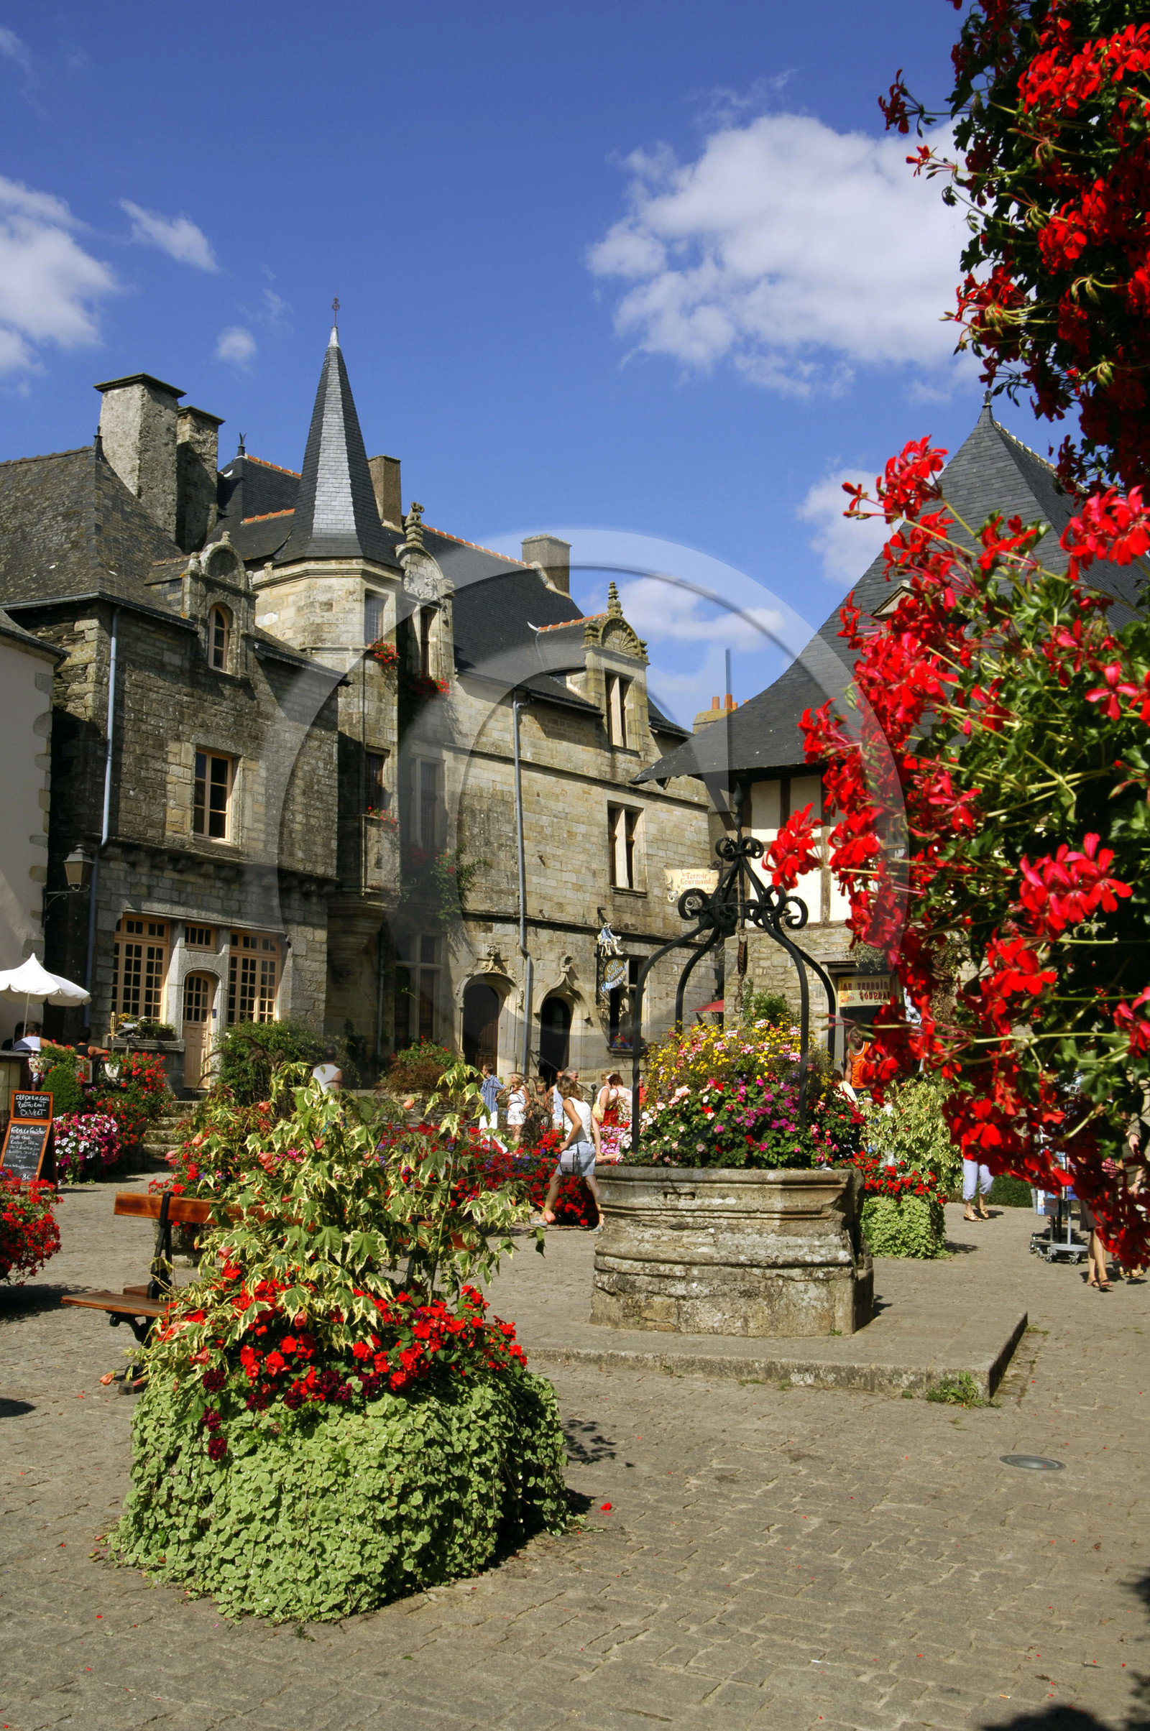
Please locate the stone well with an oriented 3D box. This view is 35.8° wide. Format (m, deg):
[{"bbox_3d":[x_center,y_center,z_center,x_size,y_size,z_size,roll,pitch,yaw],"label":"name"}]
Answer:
[{"bbox_3d":[1.010,2.350,11.008,1.600,0.920,1.500,0,-7,11],"label":"stone well"}]

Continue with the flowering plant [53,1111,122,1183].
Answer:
[{"bbox_3d":[-5.998,3.476,21.800,0.820,0.860,0.780,3,-7,-11],"label":"flowering plant"}]

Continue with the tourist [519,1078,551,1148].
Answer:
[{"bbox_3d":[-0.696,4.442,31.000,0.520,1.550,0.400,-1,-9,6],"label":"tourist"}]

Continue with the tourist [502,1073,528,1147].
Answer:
[{"bbox_3d":[-1.060,4.467,31.300,0.480,1.600,0.360,-9,-13,44],"label":"tourist"}]

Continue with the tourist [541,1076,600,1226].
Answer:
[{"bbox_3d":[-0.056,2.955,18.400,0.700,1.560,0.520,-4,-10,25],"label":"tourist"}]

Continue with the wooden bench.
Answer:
[{"bbox_3d":[-1.357,2.052,8.294,1.950,0.880,0.800,-2,-8,21],"label":"wooden bench"}]

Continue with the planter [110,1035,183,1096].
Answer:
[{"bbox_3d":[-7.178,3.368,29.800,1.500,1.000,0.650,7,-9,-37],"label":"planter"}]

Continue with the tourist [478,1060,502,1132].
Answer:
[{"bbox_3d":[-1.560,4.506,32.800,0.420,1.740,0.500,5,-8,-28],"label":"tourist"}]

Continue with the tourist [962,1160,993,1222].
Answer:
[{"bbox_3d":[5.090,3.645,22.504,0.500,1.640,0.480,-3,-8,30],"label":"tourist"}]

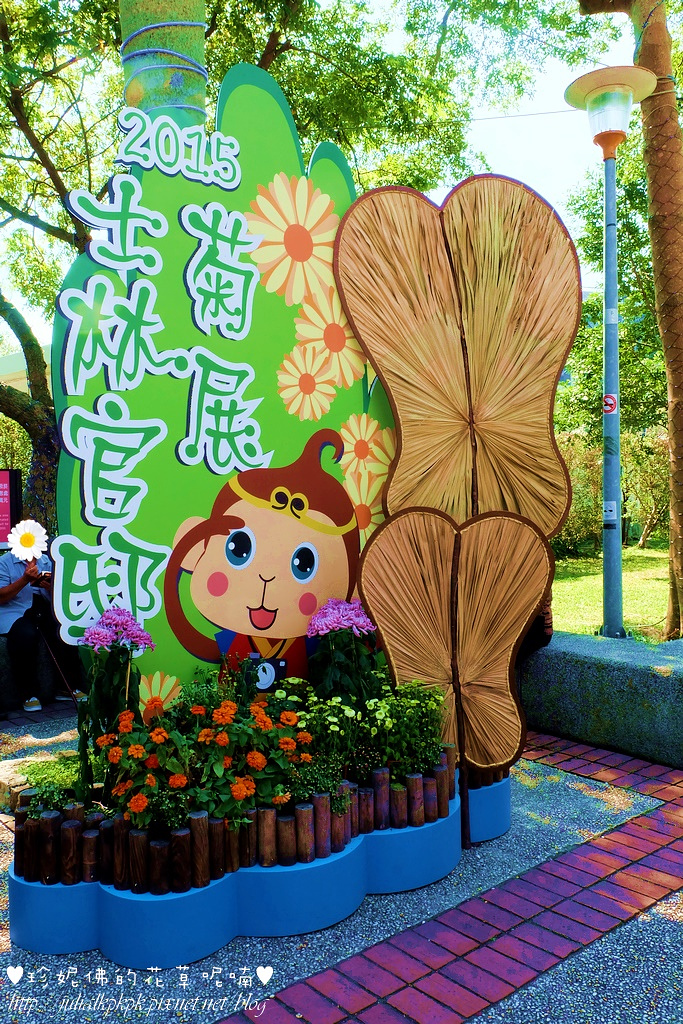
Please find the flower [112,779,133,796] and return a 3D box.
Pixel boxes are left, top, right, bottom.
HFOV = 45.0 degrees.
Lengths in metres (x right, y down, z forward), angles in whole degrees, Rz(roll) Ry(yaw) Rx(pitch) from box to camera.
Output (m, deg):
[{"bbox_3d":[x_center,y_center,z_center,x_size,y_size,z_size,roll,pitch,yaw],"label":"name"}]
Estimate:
[{"bbox_3d":[-0.759,0.955,2.860,0.066,0.058,0.055,-1,1,-15],"label":"flower"}]

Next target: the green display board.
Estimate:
[{"bbox_3d":[-0.342,-0.320,3.374,1.615,2.990,0.090,-2,1,-31],"label":"green display board"}]

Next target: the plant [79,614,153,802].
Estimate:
[{"bbox_3d":[-0.848,0.726,3.080,0.270,0.740,0.250,-1,1,-16],"label":"plant"}]

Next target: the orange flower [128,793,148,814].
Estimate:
[{"bbox_3d":[-0.689,0.989,2.798,0.068,0.068,0.055,-1,1,-14],"label":"orange flower"}]

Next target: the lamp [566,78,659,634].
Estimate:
[{"bbox_3d":[1.881,-1.053,5.743,0.610,3.830,0.610,0,1,18],"label":"lamp"}]

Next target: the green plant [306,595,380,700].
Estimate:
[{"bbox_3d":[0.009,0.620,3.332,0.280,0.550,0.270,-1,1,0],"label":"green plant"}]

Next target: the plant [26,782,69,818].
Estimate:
[{"bbox_3d":[-1.083,1.067,3.039,0.145,0.135,0.140,-1,1,-20],"label":"plant"}]

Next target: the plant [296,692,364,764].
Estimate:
[{"bbox_3d":[-0.042,0.831,3.150,0.250,0.280,0.230,-1,1,-1],"label":"plant"}]

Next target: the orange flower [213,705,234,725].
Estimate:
[{"bbox_3d":[-0.433,0.744,3.030,0.077,0.066,0.055,-1,1,-8],"label":"orange flower"}]

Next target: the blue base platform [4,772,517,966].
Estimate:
[{"bbox_3d":[-0.197,1.358,3.370,2.170,0.230,0.920,-2,1,-31],"label":"blue base platform"}]

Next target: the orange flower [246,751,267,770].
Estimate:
[{"bbox_3d":[-0.301,0.880,2.920,0.069,0.066,0.050,-1,1,-6],"label":"orange flower"}]

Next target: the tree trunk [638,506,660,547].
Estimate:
[{"bbox_3d":[6.273,0.295,16.800,0.400,0.800,0.270,0,1,20],"label":"tree trunk"}]

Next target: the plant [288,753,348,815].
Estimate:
[{"bbox_3d":[-0.088,1.040,3.149,0.215,0.230,0.200,-1,1,-2],"label":"plant"}]

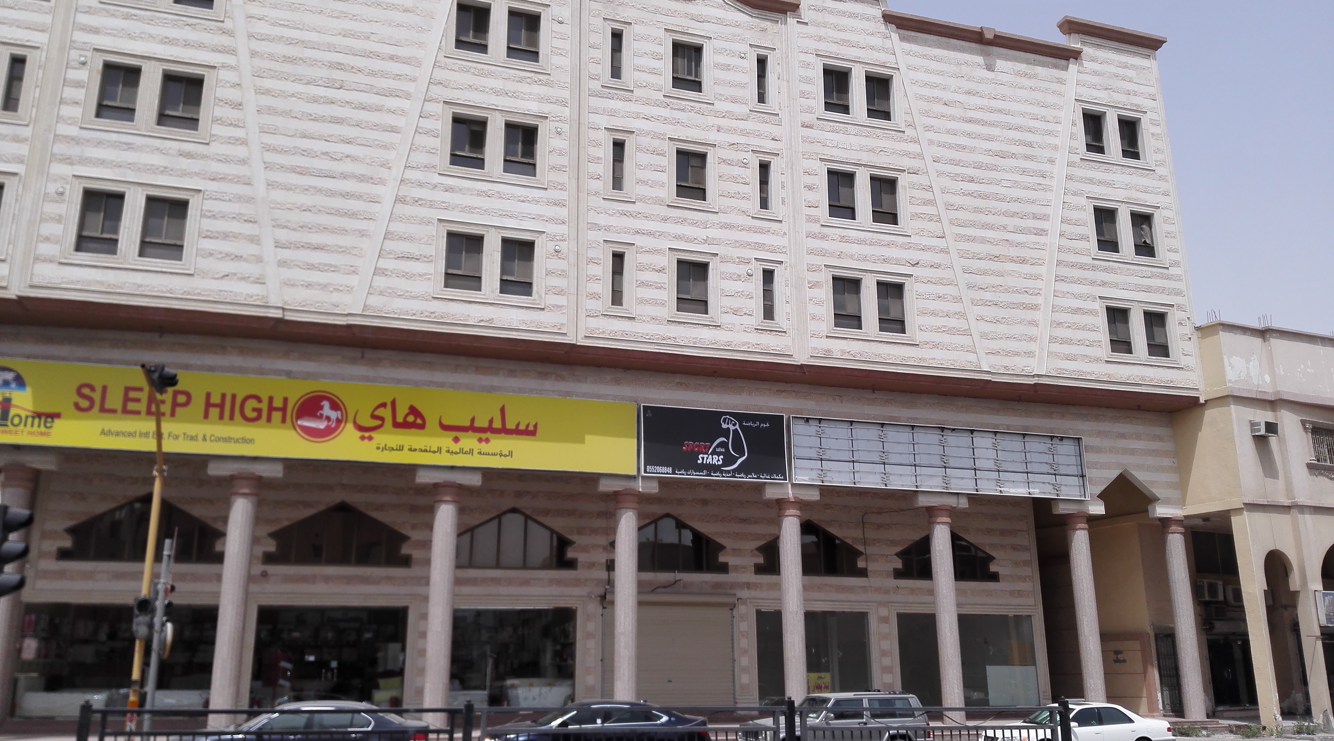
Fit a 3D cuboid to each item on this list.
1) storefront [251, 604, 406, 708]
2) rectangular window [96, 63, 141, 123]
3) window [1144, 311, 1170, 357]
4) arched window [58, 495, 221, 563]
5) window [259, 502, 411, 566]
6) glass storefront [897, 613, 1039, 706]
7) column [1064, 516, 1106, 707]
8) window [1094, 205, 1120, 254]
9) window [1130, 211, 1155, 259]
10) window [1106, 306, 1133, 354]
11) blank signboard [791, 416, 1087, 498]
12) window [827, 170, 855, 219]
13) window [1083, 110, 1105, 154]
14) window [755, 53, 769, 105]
[{"bbox_3d":[-9.126,7.893,26.927,3.922,2.845,0.150,4,-15,-17],"label":"storefront"},{"bbox_3d":[-13.211,-6.691,23.868,0.857,1.508,0.180,5,-16,-16],"label":"rectangular window"},{"bbox_3d":[15.390,-1.129,30.960,0.920,1.530,0.150,4,-16,-17],"label":"window"},{"bbox_3d":[-14.101,4.254,26.582,3.924,1.791,0.200,5,-16,-16],"label":"arched window"},{"bbox_3d":[-9.336,4.647,28.026,3.924,1.791,0.200,5,-16,-16],"label":"window"},{"bbox_3d":[9.989,9.567,32.701,5.205,2.911,0.150,4,-15,-17],"label":"glass storefront"},{"bbox_3d":[13.035,7.583,30.681,0.700,6.192,0.700,5,-15,-16],"label":"column"},{"bbox_3d":[14.354,-4.588,32.399,0.980,1.593,0.150,5,-15,-17],"label":"window"},{"bbox_3d":[15.395,-4.369,31.828,0.920,1.560,0.150,4,-16,-17],"label":"window"},{"bbox_3d":[14.322,-1.248,31.285,0.847,1.517,0.150,4,-15,-17],"label":"window"},{"bbox_3d":[8.391,2.701,29.924,10.080,1.942,0.220,5,-15,-16],"label":"blank signboard"},{"bbox_3d":[5.229,-5.264,30.004,0.947,1.595,0.140,5,-15,-16],"label":"window"},{"bbox_3d":[14.027,-7.774,32.295,0.920,1.610,0.150,4,-16,-17],"label":"window"},{"bbox_3d":[2.870,-8.683,29.531,0.356,1.613,0.150,4,-15,-17],"label":"window"}]

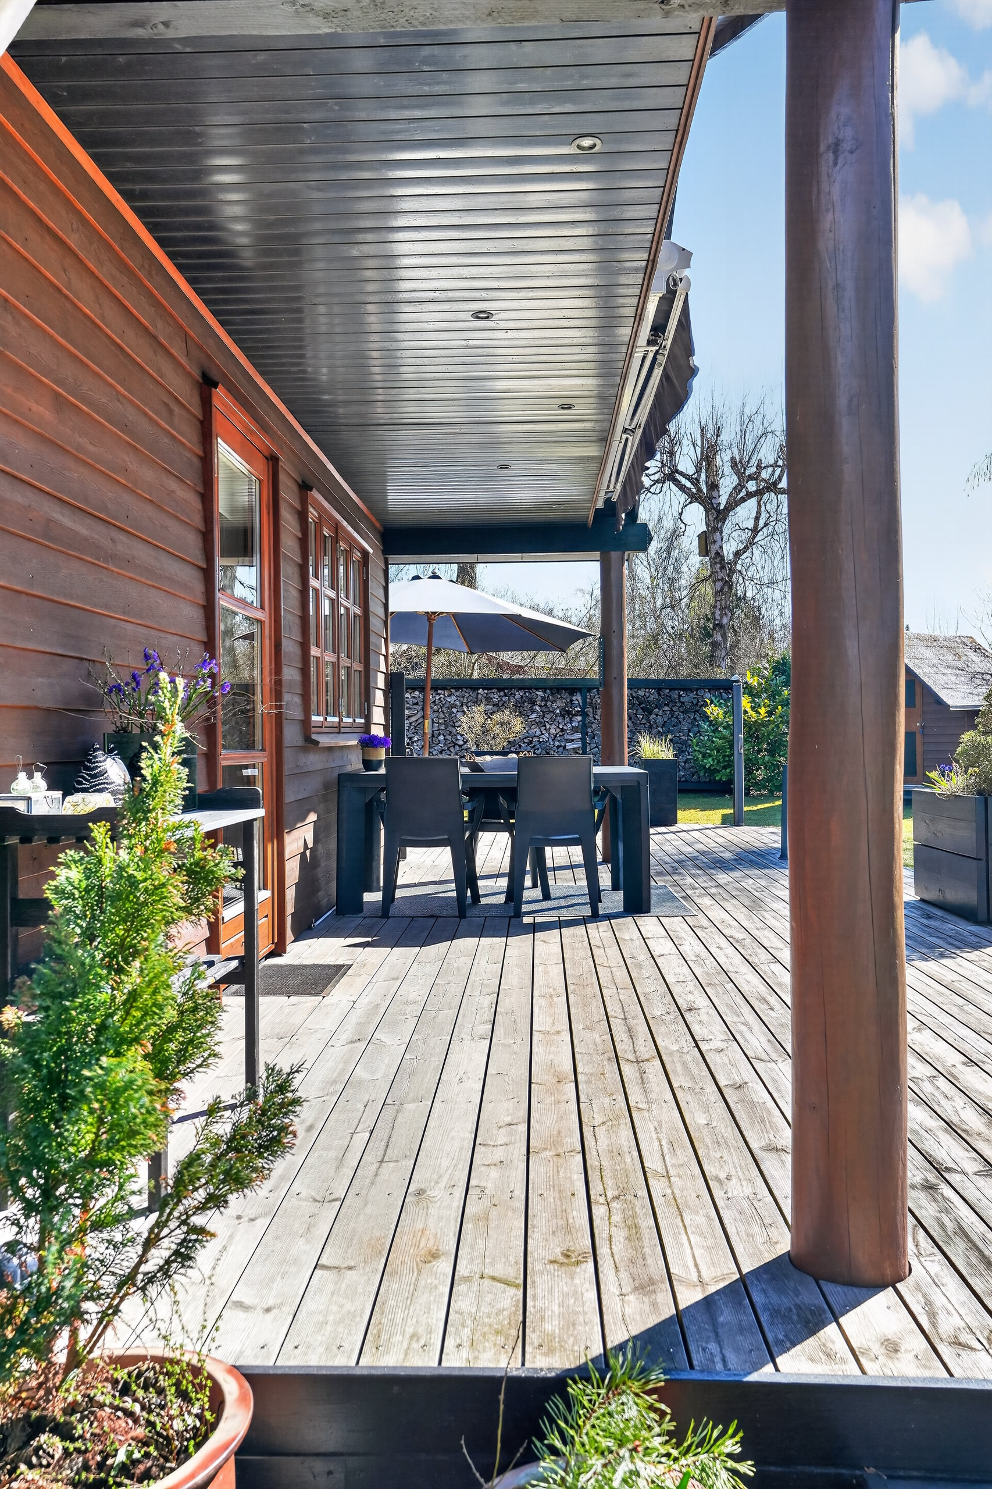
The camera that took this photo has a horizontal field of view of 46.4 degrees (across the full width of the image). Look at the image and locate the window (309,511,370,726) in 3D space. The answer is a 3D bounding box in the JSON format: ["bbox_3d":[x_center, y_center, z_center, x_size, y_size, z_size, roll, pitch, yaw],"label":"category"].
[{"bbox_3d":[-0.873,-0.623,6.541,0.080,1.090,1.800,-1,1,2],"label":"window"}]

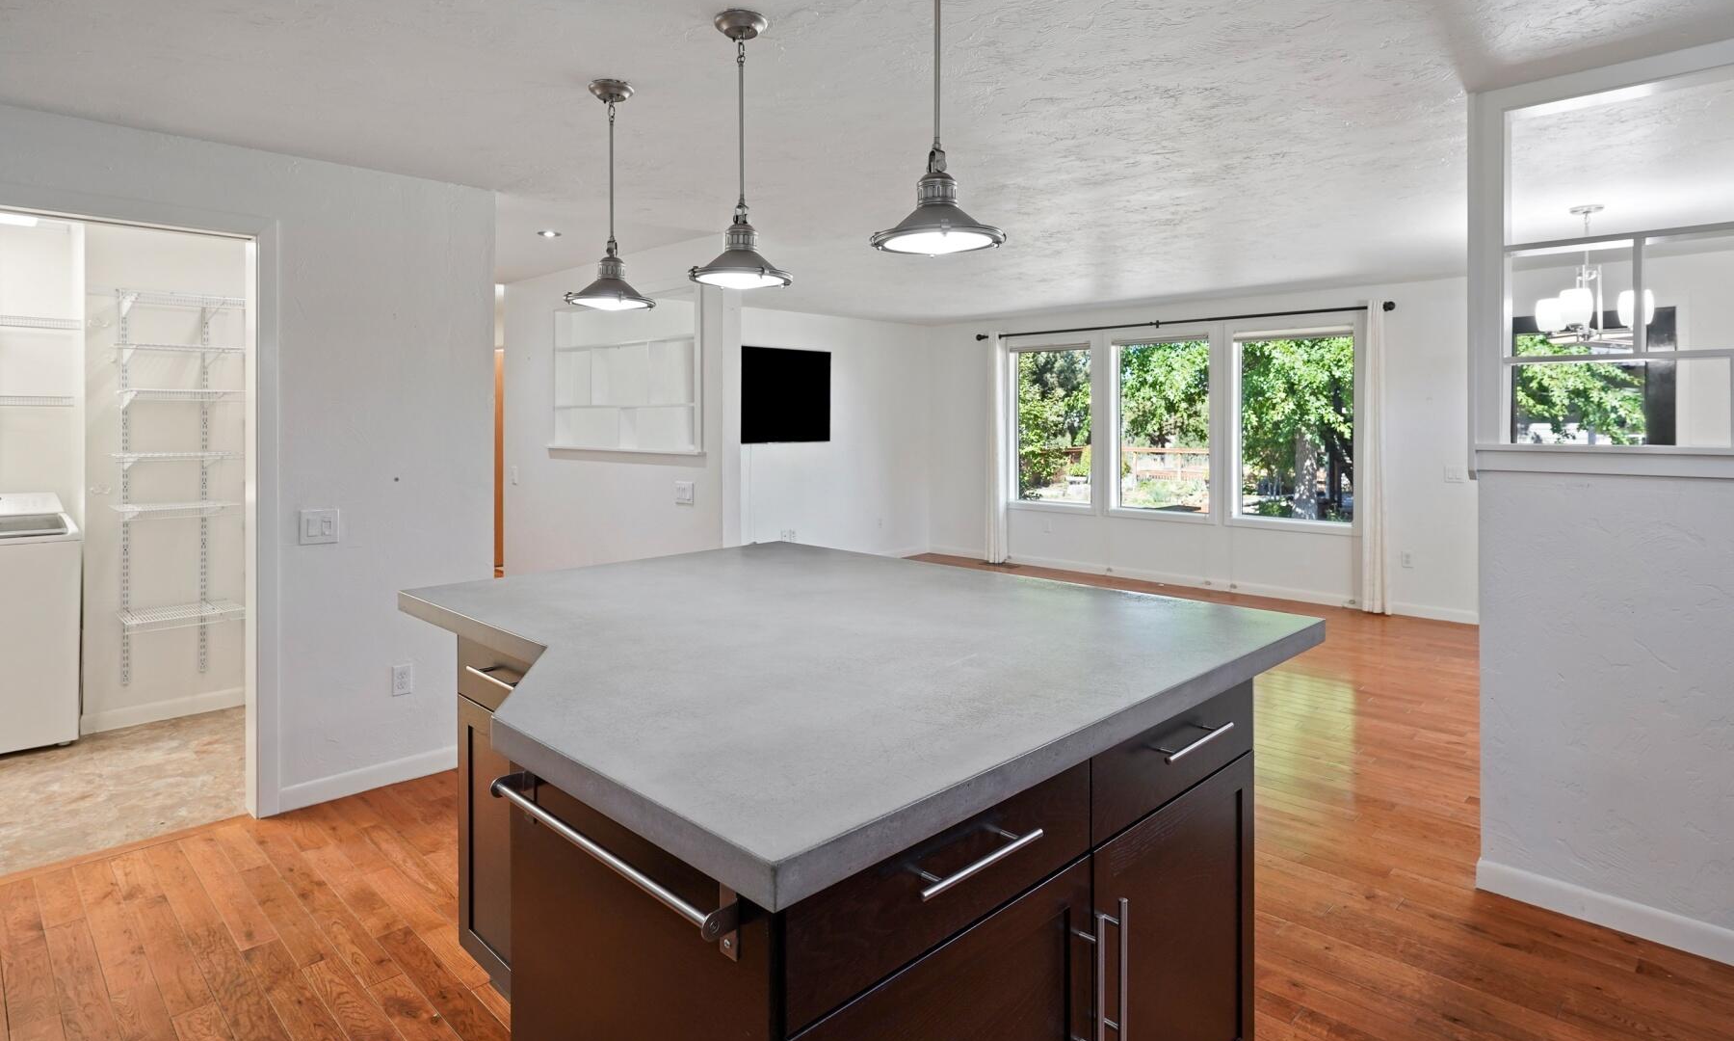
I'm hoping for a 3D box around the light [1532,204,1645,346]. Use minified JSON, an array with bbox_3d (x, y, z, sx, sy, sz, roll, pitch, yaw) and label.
[{"bbox_3d":[3.474,-1.180,3.950,0.500,0.690,0.500,6,8,41],"label":"light"}]

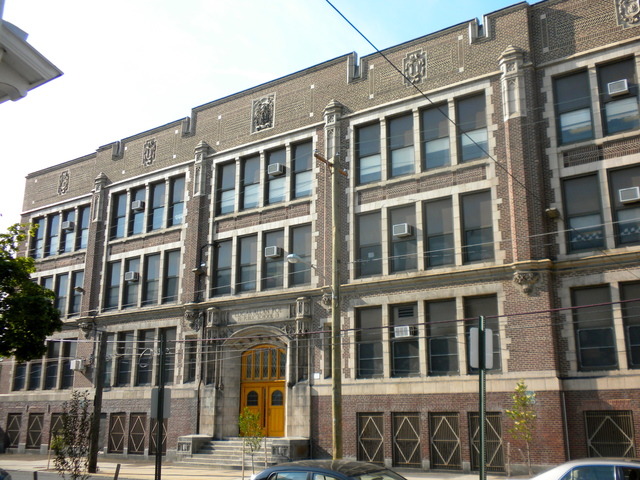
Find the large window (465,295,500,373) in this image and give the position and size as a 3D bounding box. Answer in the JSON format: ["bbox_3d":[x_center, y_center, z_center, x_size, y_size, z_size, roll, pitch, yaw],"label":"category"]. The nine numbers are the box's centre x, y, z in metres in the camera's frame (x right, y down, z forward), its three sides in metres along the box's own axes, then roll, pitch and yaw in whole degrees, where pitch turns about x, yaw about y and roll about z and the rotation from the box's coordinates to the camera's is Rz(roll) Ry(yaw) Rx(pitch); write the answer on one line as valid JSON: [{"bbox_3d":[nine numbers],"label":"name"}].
[{"bbox_3d":[6.125,3.520,25.619,1.230,2.780,0.200,-10,-18,34],"label":"large window"}]

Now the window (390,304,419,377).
[{"bbox_3d":[3.489,4.005,27.451,1.309,2.914,0.220,-10,-18,34],"label":"window"}]

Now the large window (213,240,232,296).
[{"bbox_3d":[-4.808,1.405,34.282,1.230,2.780,0.200,-10,-18,34],"label":"large window"}]

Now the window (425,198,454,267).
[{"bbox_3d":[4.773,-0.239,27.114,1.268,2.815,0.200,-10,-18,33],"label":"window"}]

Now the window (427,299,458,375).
[{"bbox_3d":[4.780,3.766,26.553,1.230,2.780,0.200,-10,-18,34],"label":"window"}]

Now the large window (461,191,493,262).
[{"bbox_3d":[6.171,-0.502,26.630,1.230,2.780,0.200,-10,-18,34],"label":"large window"}]

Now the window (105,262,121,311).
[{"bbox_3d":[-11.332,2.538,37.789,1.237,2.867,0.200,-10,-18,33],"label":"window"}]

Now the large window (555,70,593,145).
[{"bbox_3d":[9.662,-4.984,26.012,1.309,2.877,0.220,-10,-18,34],"label":"large window"}]

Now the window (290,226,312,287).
[{"bbox_3d":[-0.818,0.724,31.498,1.230,2.780,0.200,-10,-18,34],"label":"window"}]

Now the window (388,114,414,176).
[{"bbox_3d":[3.622,-4.154,30.352,1.340,2.930,0.250,-10,-18,34],"label":"window"}]

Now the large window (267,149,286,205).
[{"bbox_3d":[-2.099,-3.105,33.444,1.230,2.780,0.200,-10,-18,34],"label":"large window"}]

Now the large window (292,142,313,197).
[{"bbox_3d":[-0.822,-3.379,33.398,1.320,2.930,0.250,-10,-18,34],"label":"large window"}]

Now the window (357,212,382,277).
[{"bbox_3d":[2.196,0.211,29.438,1.309,2.852,0.220,-10,-18,34],"label":"window"}]

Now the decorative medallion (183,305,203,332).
[{"bbox_3d":[-6.433,3.984,34.328,0.910,1.179,0.420,-10,-18,34],"label":"decorative medallion"}]

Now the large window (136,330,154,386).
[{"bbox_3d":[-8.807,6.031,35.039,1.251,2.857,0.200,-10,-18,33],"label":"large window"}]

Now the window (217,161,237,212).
[{"bbox_3d":[-4.854,-2.676,36.160,1.320,2.930,0.250,-10,-18,34],"label":"window"}]

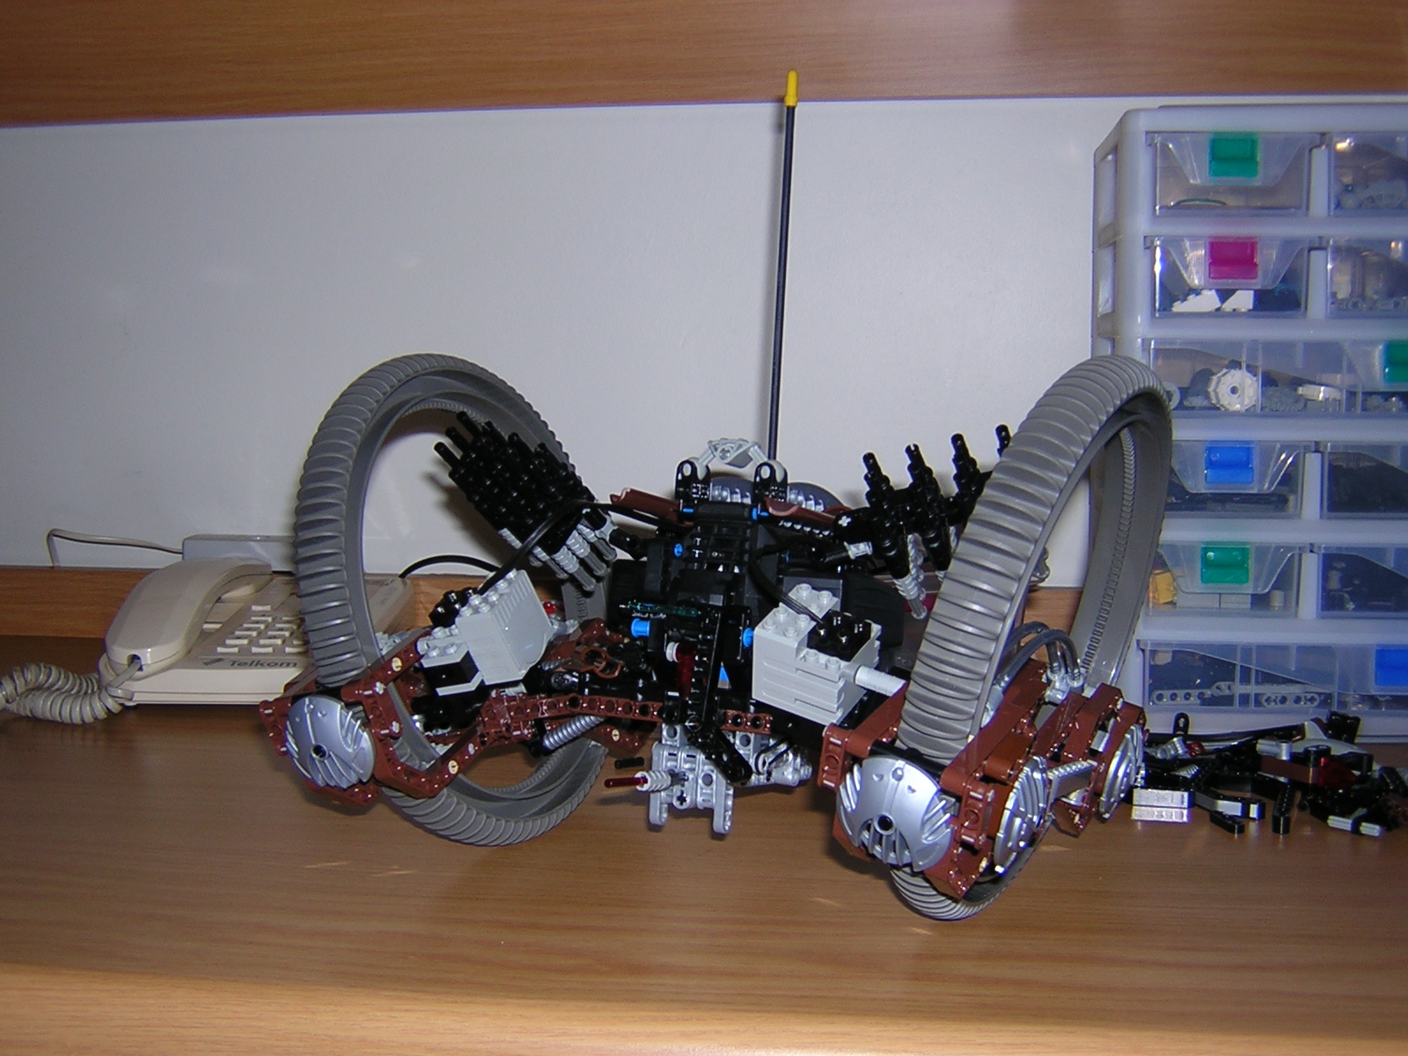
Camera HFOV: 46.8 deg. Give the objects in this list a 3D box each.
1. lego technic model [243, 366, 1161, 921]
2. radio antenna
[{"bbox_3d":[0.008,0.036,0.640,0.325,0.211,0.238,3,7,27],"label":"lego technic model"},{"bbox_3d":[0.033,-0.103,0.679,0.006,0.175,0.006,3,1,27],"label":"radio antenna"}]

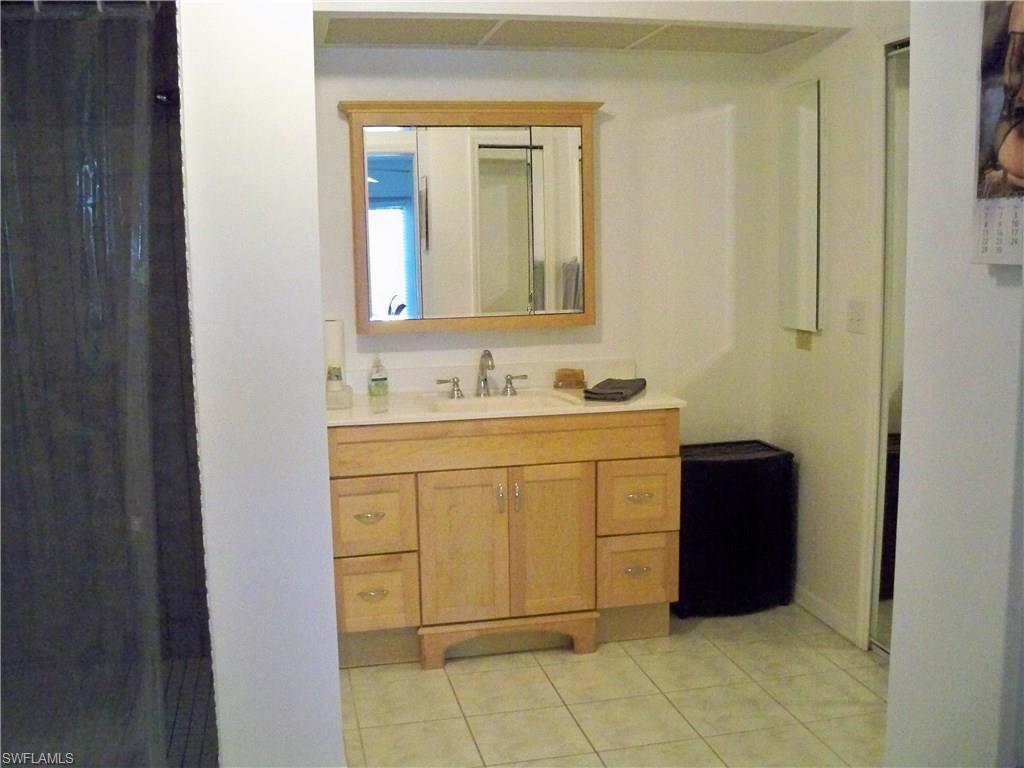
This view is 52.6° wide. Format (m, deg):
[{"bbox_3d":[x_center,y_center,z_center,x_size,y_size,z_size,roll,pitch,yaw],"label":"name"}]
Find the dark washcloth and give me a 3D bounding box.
[{"bbox_3d":[0.375,0.017,3.744,0.150,0.038,0.330,2,8,20],"label":"dark washcloth"}]

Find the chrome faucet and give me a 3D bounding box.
[{"bbox_3d":[-0.091,-0.033,3.667,0.050,0.172,0.175,-3,8,-13],"label":"chrome faucet"}]

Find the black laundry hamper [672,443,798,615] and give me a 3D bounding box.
[{"bbox_3d":[0.829,0.555,4.018,0.450,0.611,0.340,-3,8,-13],"label":"black laundry hamper"}]

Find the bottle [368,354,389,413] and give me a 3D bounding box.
[{"bbox_3d":[-0.445,-0.004,3.421,0.066,0.190,0.048,-5,9,-31],"label":"bottle"}]

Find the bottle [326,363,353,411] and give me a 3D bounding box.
[{"bbox_3d":[-0.599,0.007,3.575,0.090,0.150,0.070,-3,7,-12],"label":"bottle"}]

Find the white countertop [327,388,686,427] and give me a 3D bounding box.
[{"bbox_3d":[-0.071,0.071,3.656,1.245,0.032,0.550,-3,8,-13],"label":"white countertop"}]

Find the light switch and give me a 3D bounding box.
[{"bbox_3d":[1.159,-0.225,3.498,0.011,0.115,0.108,-3,8,-13],"label":"light switch"}]

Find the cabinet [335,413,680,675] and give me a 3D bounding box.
[{"bbox_3d":[-0.065,0.497,3.716,1.214,0.837,0.540,-3,8,-13],"label":"cabinet"}]

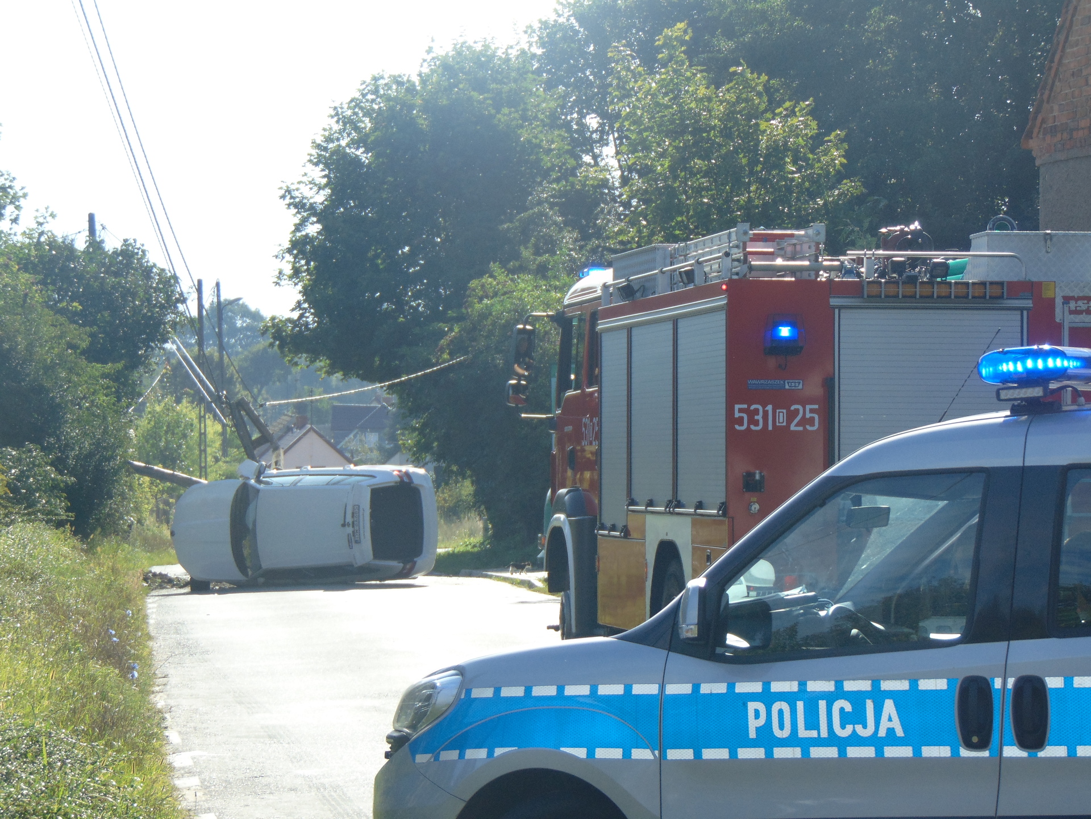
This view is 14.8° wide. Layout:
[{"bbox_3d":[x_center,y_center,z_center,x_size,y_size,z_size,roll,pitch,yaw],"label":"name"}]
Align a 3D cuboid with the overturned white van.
[{"bbox_3d":[-3.610,1.745,62.000,4.450,1.760,1.490,-4,-3,29],"label":"overturned white van"}]

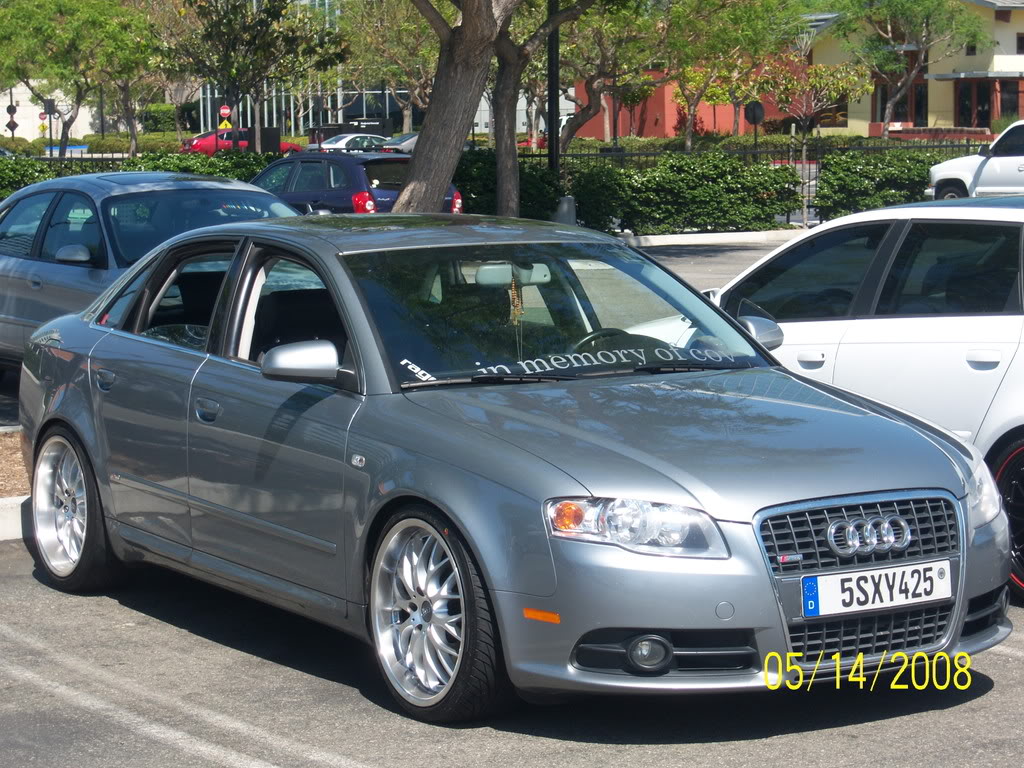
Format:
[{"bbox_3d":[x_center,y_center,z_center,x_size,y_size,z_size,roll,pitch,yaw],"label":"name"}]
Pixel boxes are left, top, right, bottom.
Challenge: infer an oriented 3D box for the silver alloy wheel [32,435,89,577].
[{"bbox_3d":[-1.590,0.451,8.952,0.210,0.525,0.525,-4,6,-32],"label":"silver alloy wheel"}]

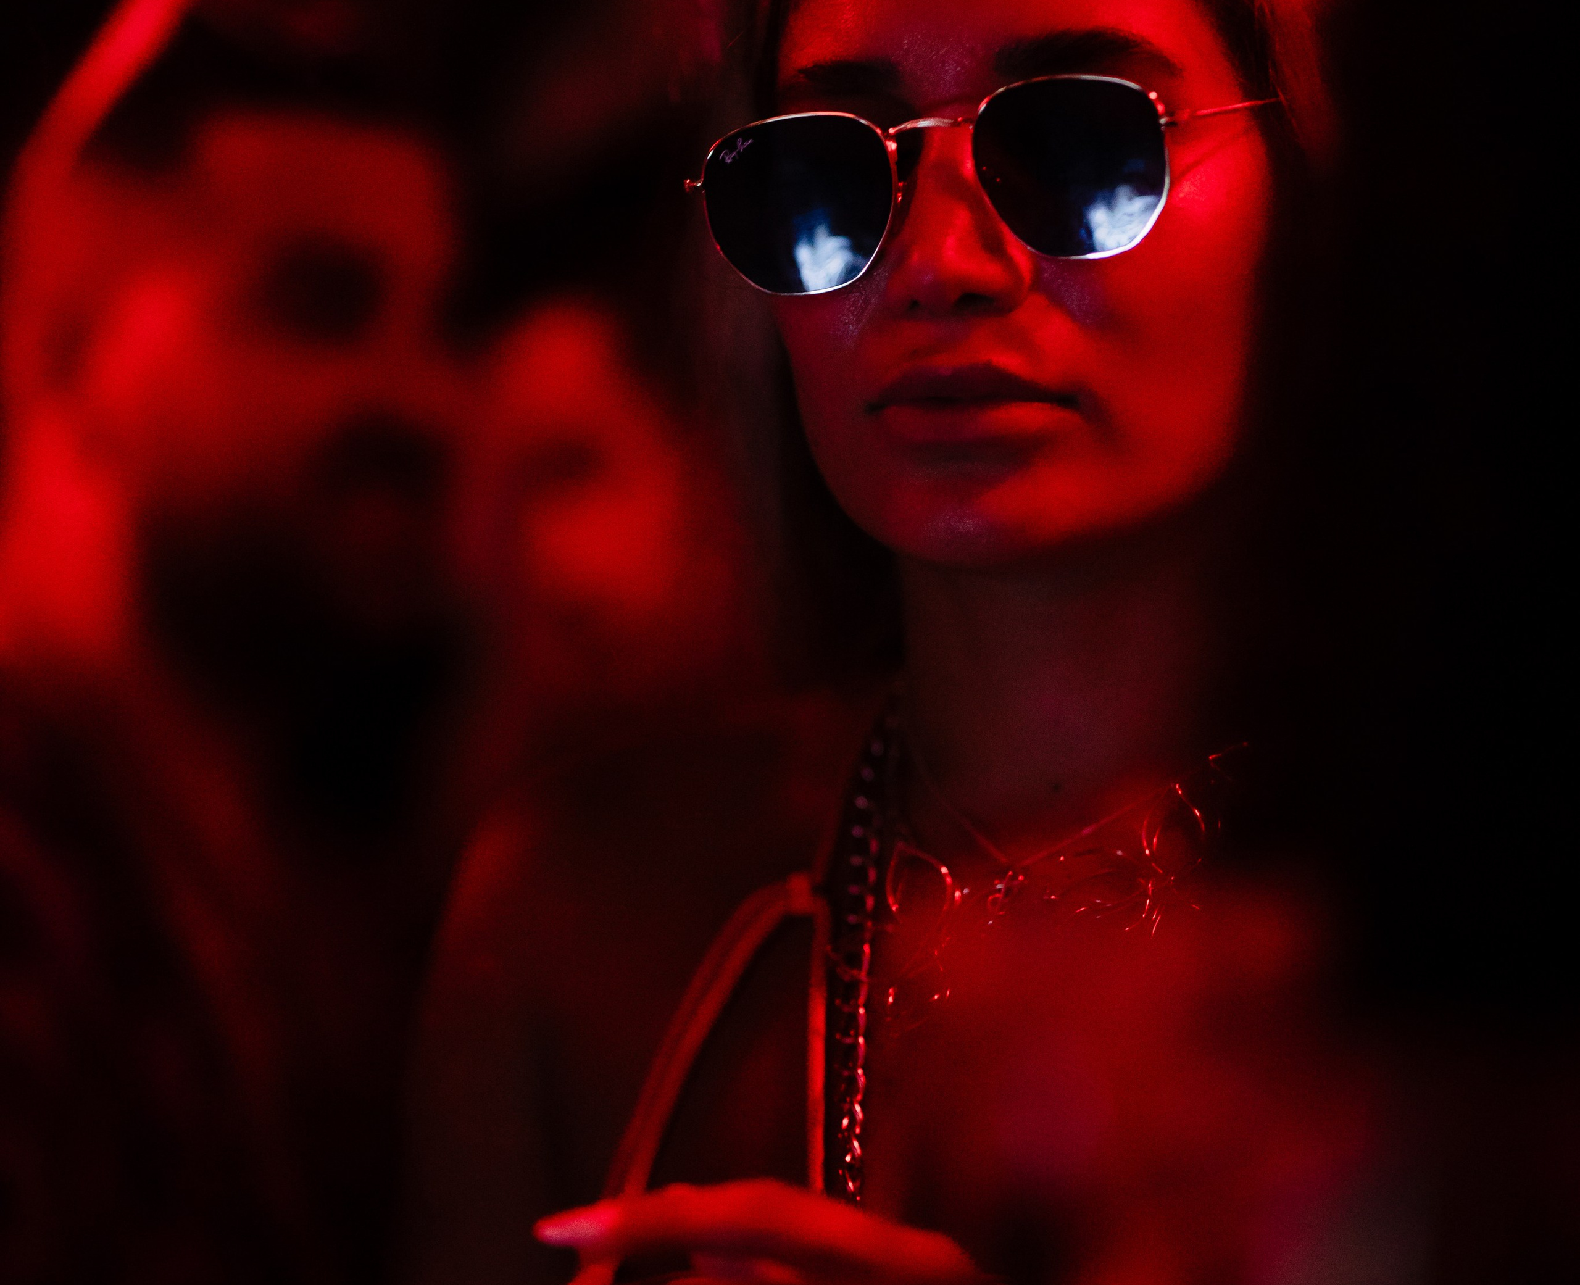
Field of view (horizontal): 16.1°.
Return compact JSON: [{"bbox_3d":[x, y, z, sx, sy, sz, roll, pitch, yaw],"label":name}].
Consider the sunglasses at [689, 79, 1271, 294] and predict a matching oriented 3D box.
[{"bbox_3d":[0.060,-0.123,1.456,0.137,0.047,0.140,-5,6,21],"label":"sunglasses"}]

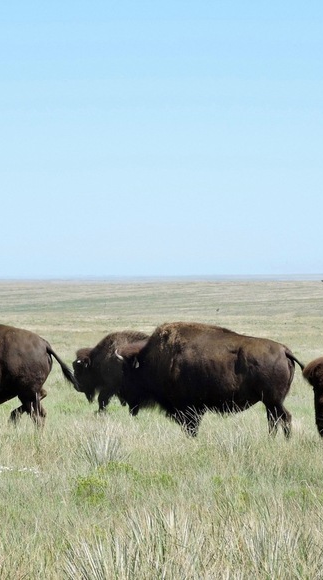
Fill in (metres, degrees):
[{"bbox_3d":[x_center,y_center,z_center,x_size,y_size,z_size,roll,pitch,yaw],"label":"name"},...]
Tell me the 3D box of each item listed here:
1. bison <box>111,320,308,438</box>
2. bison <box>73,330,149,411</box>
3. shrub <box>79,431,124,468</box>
[{"bbox_3d":[0.653,1.232,38.000,2.600,1.580,0.900,0,0,6],"label":"bison"},{"bbox_3d":[-0.290,1.314,44.200,2.300,1.370,0.750,0,0,-19],"label":"bison"},{"bbox_3d":[-0.688,1.828,32.000,0.500,0.440,0.500,0,0,0],"label":"shrub"}]

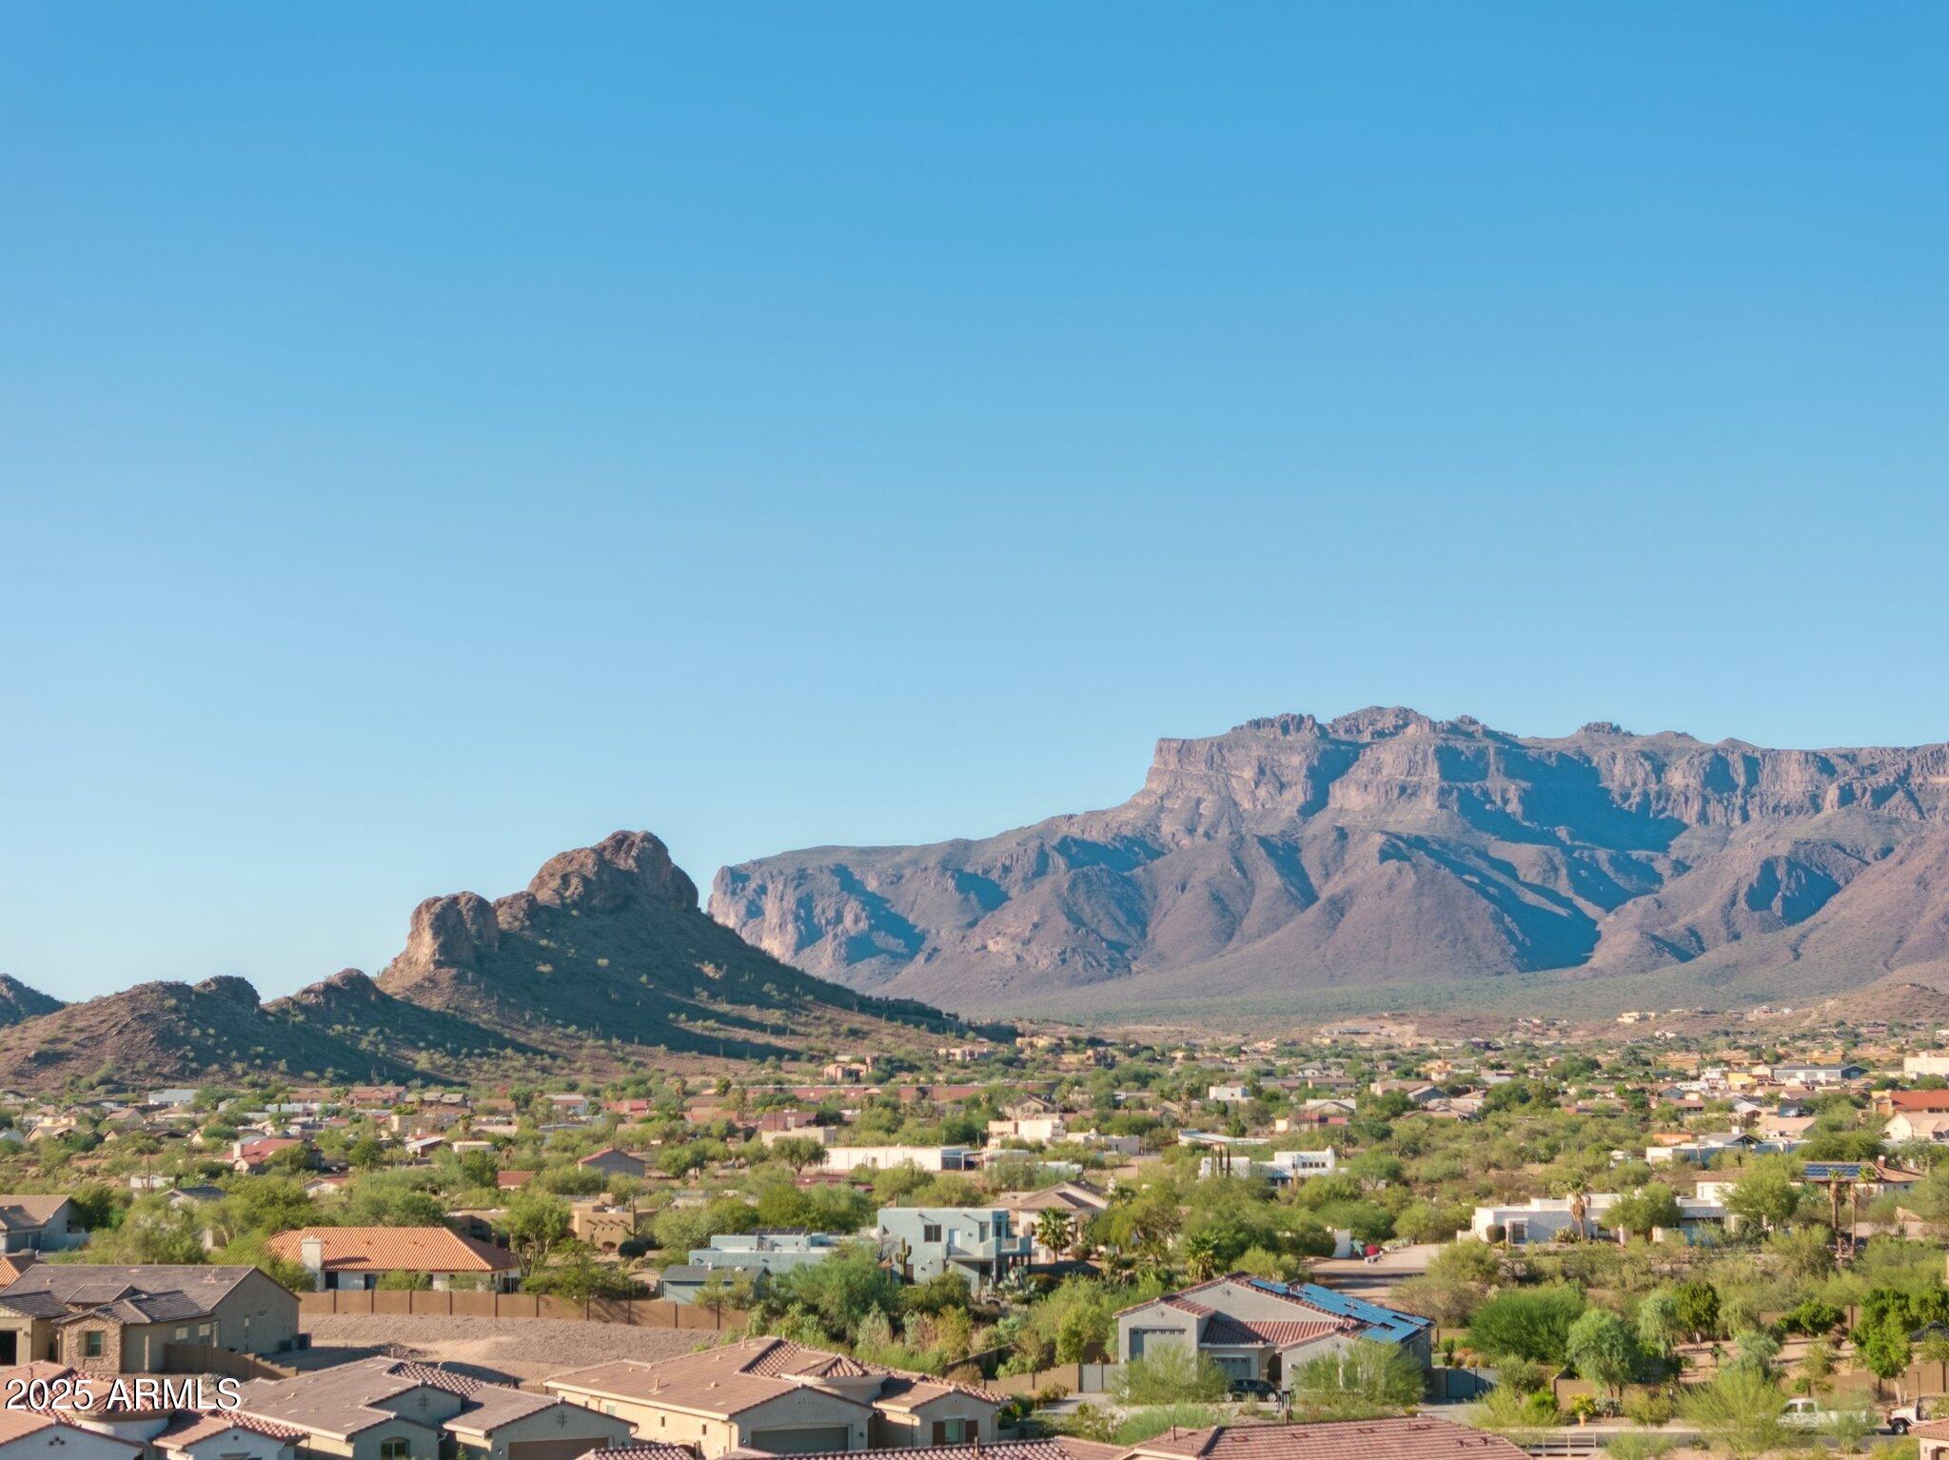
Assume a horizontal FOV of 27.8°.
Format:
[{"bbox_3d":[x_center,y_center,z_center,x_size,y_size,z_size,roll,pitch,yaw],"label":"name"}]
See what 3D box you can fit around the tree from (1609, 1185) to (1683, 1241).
[{"bbox_3d":[69.556,50.042,408.000,7.600,5.800,7.200,-1,-5,10],"label":"tree"}]

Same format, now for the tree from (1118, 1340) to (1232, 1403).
[{"bbox_3d":[12.562,40.593,249.000,7.000,3.950,6.500,0,-5,3],"label":"tree"}]

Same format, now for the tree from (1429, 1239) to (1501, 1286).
[{"bbox_3d":[44.508,48.200,357.000,6.600,4.400,6.200,-1,-5,7],"label":"tree"}]

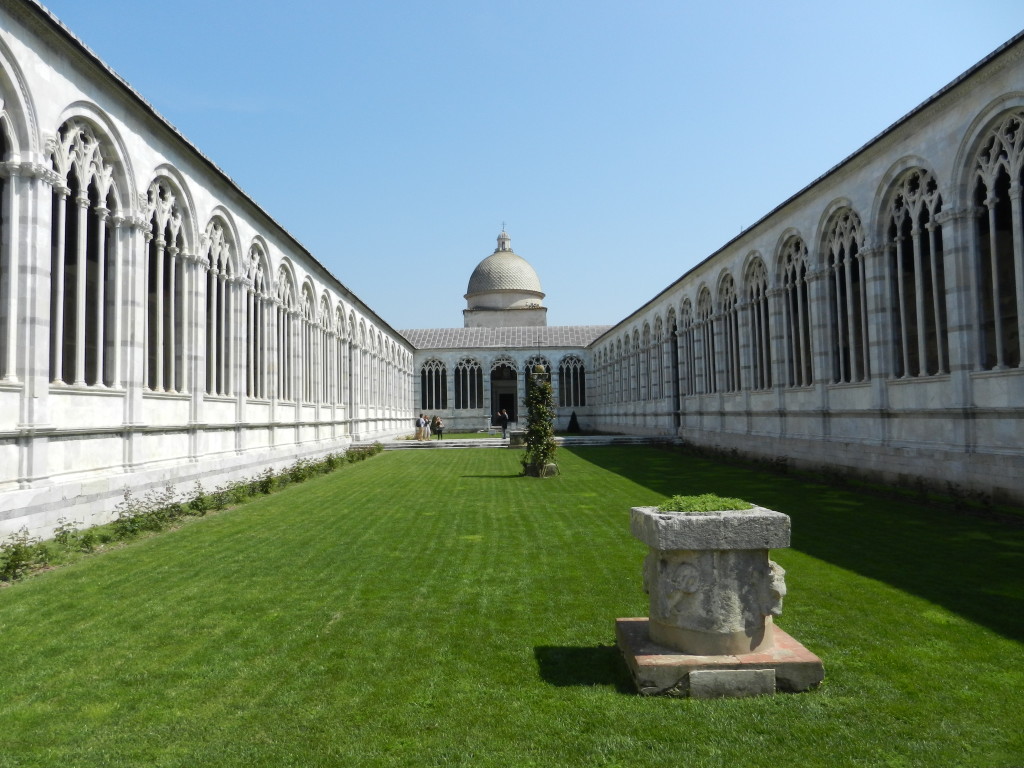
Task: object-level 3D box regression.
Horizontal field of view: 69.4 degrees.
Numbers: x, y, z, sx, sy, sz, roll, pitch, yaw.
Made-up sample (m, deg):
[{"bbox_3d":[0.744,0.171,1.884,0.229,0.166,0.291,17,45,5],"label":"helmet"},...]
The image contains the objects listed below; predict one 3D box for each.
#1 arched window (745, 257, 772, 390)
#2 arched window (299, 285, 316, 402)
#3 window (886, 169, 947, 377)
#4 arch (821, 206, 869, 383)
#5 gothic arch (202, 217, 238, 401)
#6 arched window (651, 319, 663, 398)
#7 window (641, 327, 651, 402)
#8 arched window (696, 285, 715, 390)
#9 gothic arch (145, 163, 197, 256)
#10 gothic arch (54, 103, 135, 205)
[{"bbox_3d":[11.025,-2.706,33.170,0.450,5.970,3.050,-1,-2,-2],"label":"arched window"},{"bbox_3d":[-9.955,-2.034,35.675,0.485,5.946,3.104,-1,-2,-2],"label":"arched window"},{"bbox_3d":[11.400,-3.224,21.082,0.450,5.970,3.050,-1,-2,-2],"label":"window"},{"bbox_3d":[11.094,-2.947,24.243,0.485,5.946,3.104,-1,-2,-2],"label":"arch"},{"bbox_3d":[-9.724,-2.622,24.877,0.450,6.050,3.150,-1,-2,-2],"label":"gothic arch"},{"bbox_3d":[10.355,-1.766,51.659,0.485,5.946,3.104,-1,-2,-2],"label":"arched window"},{"bbox_3d":[10.287,-1.687,56.947,0.450,5.970,3.050,-1,-2,-2],"label":"window"},{"bbox_3d":[10.779,-2.366,41.096,0.450,5.970,3.050,-1,-2,-2],"label":"arched window"},{"bbox_3d":[-9.564,-4.974,20.272,0.485,2.115,3.395,-1,-2,-2],"label":"gothic arch"},{"bbox_3d":[-9.471,-5.191,16.908,0.500,2.100,3.600,-1,-2,-2],"label":"gothic arch"}]

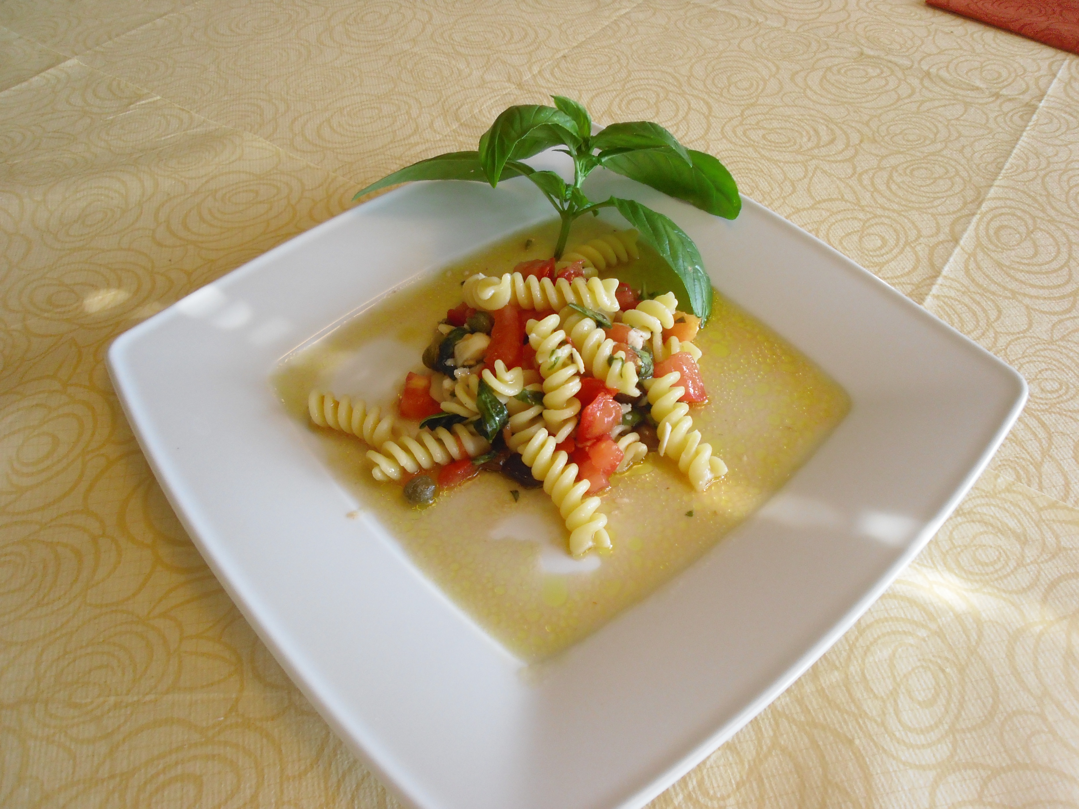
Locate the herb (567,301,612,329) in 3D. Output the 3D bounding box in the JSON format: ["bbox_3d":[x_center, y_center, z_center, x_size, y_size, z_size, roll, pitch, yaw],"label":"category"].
[{"bbox_3d":[0.017,-0.030,0.296,0.017,0.005,0.006,28,54,22],"label":"herb"}]

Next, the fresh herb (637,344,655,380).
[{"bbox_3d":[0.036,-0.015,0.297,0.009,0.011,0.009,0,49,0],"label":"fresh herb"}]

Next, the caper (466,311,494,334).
[{"bbox_3d":[-0.021,-0.029,0.312,0.010,0.009,0.010,0,49,0],"label":"caper"}]

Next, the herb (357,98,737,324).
[{"bbox_3d":[0.003,-0.077,0.332,0.150,0.062,0.085,0,49,0],"label":"herb"}]

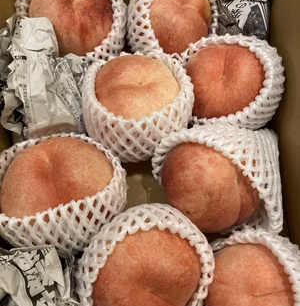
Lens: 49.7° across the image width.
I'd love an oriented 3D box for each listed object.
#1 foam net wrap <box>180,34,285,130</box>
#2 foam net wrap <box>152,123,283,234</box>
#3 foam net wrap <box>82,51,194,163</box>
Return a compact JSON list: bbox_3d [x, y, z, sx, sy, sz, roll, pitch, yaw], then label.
[{"bbox_3d":[0.080,-0.064,0.316,0.092,0.078,0.092,0,84,20],"label":"foam net wrap"},{"bbox_3d":[0.060,0.018,0.289,0.099,0.085,0.099,0,102,18],"label":"foam net wrap"},{"bbox_3d":[-0.010,-0.037,0.306,0.099,0.078,0.099,0,65,2],"label":"foam net wrap"}]

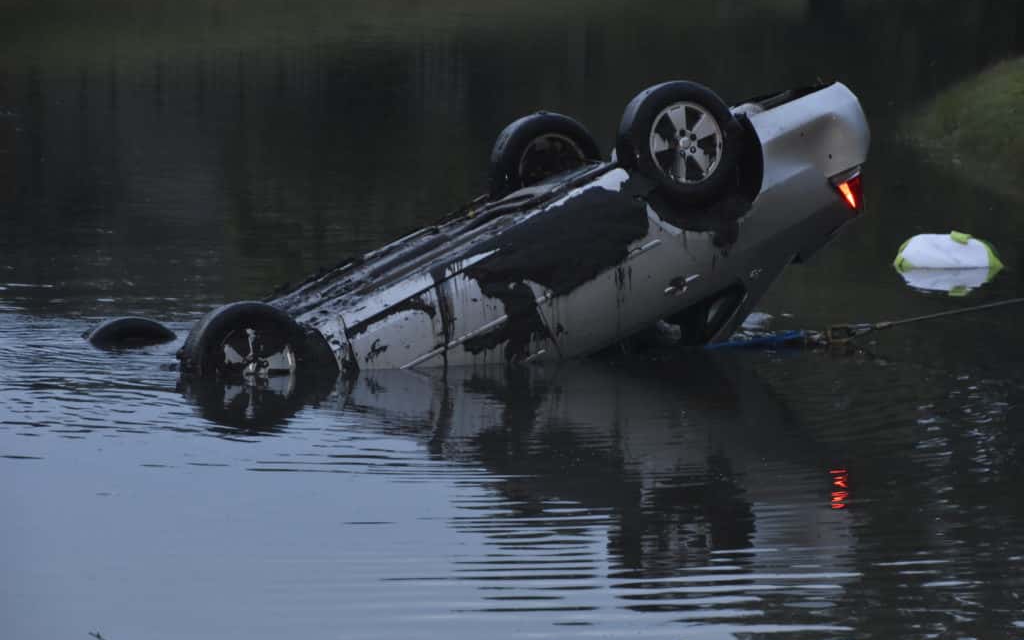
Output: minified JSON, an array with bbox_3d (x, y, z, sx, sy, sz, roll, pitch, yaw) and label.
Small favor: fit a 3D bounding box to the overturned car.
[{"bbox_3d":[-0.335,0.022,23.300,5.080,1.490,1.850,-28,9,-25],"label":"overturned car"}]

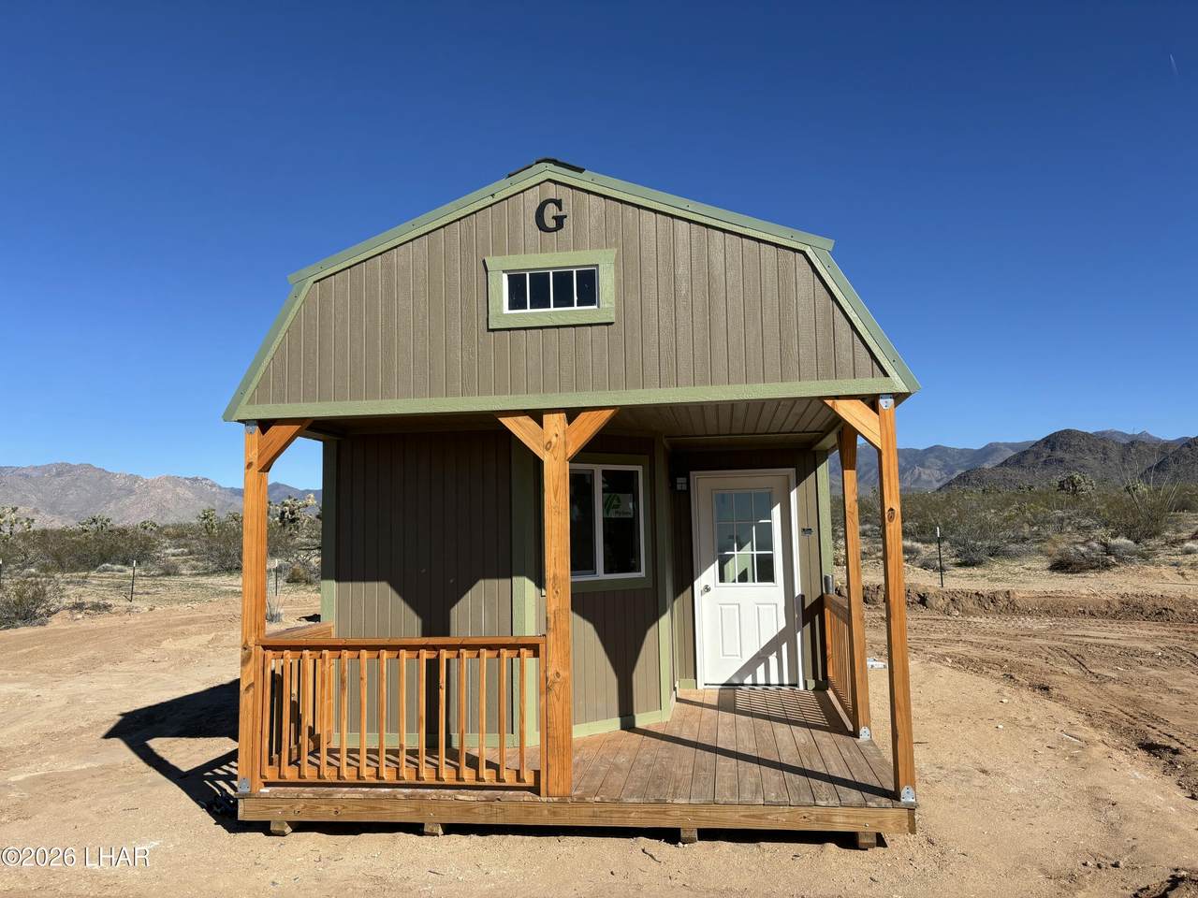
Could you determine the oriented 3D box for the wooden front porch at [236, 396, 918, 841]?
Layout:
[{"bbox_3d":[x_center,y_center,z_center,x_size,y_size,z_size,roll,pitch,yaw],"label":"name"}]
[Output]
[{"bbox_3d":[-0.005,1.159,7.101,3.985,2.490,3.680,-2,-6,7],"label":"wooden front porch"}]

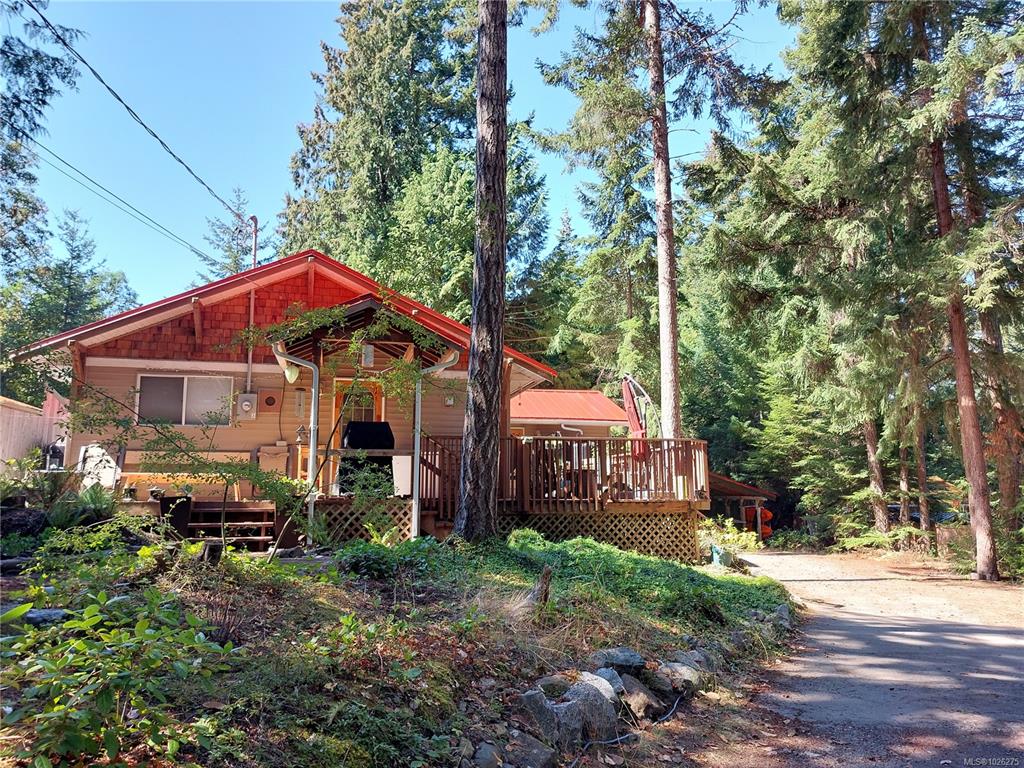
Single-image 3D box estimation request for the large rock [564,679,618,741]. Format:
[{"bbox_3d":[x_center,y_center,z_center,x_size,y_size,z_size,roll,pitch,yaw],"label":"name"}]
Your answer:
[{"bbox_3d":[0.475,1.944,4.240,0.330,0.330,0.270,-1,-8,6],"label":"large rock"}]

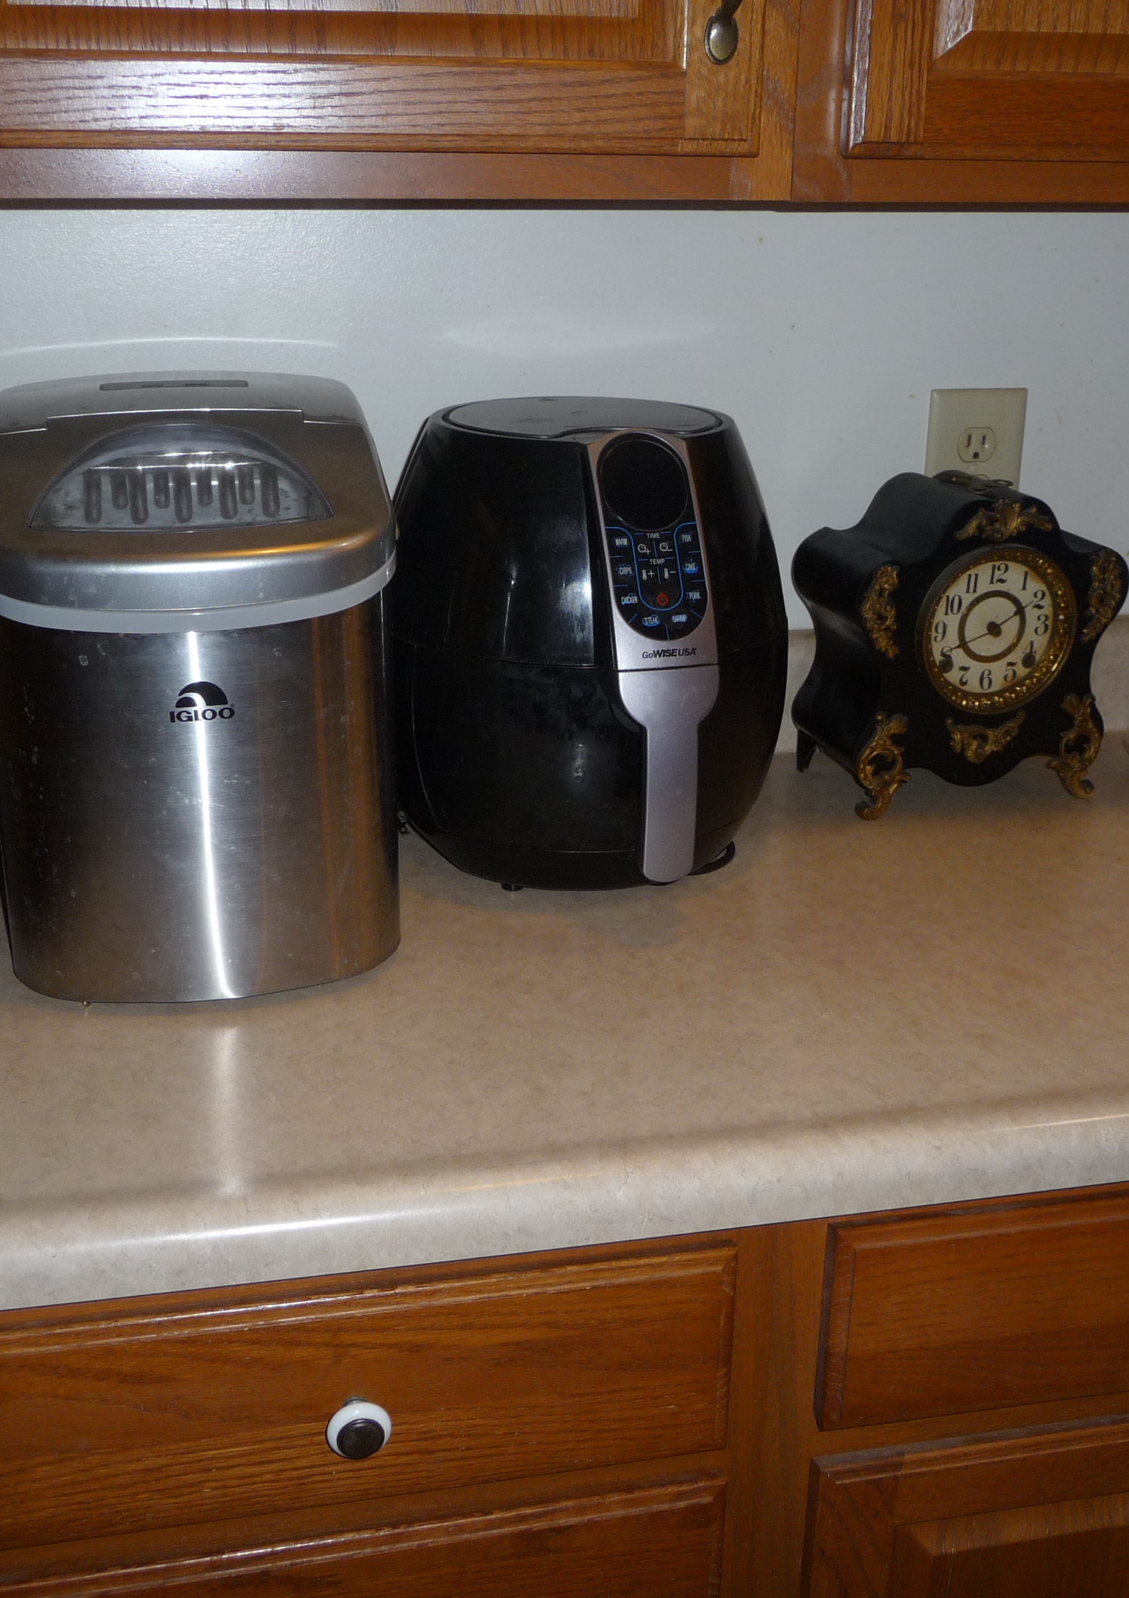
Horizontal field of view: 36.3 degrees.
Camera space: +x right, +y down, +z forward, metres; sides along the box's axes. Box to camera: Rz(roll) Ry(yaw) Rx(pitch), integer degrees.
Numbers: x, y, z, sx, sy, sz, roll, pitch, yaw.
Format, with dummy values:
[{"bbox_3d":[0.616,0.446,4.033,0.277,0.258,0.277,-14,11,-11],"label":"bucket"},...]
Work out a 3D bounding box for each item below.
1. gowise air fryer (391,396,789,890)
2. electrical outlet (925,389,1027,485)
[{"bbox_3d":[0.016,-0.111,1.227,0.297,0.312,0.345,-6,22,-17],"label":"gowise air fryer"},{"bbox_3d":[0.345,-0.278,1.452,0.086,0.130,0.008,-4,21,-12],"label":"electrical outlet"}]

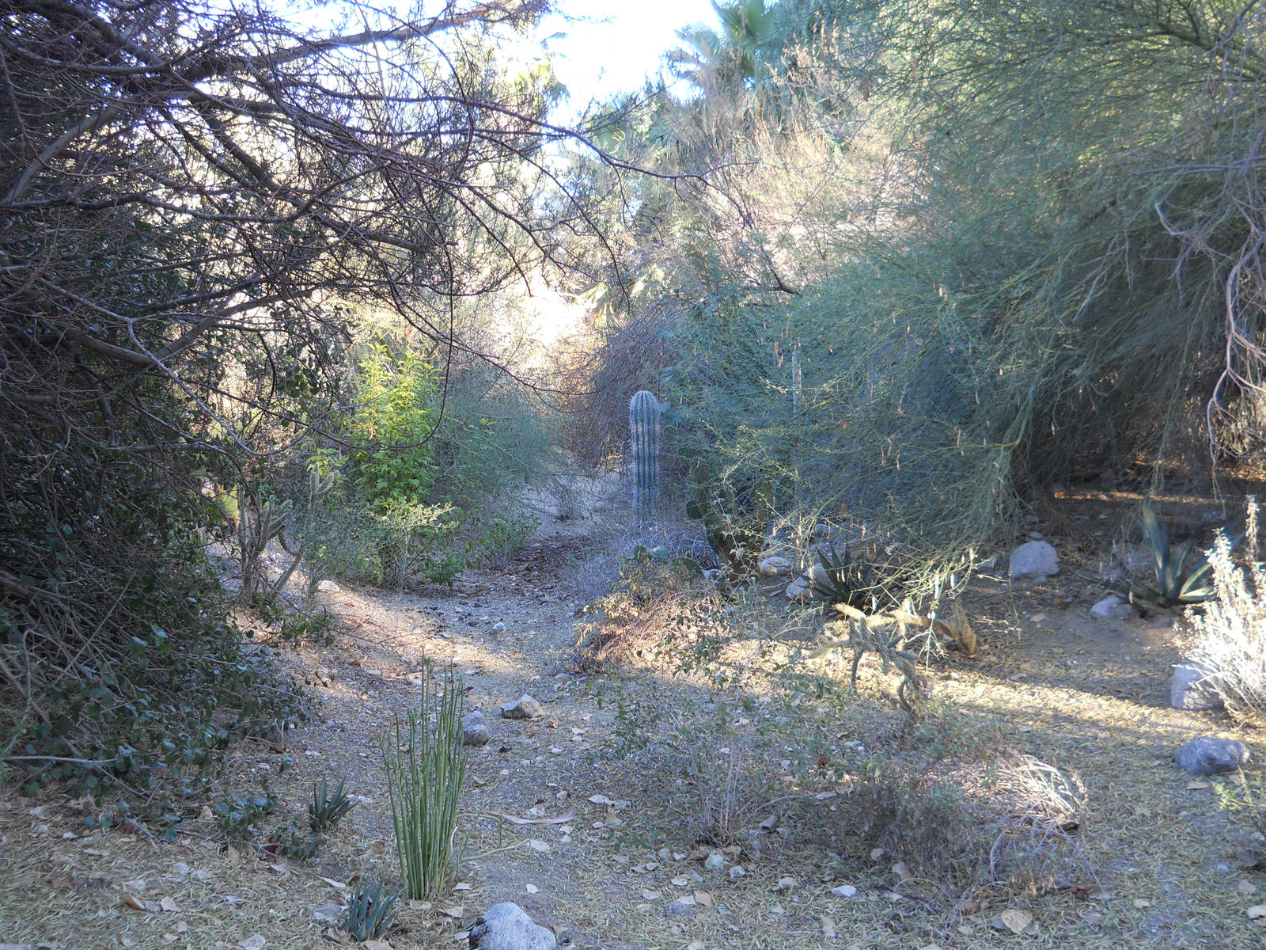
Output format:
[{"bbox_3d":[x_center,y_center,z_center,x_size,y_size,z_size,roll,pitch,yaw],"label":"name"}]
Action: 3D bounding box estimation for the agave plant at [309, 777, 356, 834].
[{"bbox_3d":[-1.122,1.237,5.056,0.170,0.177,0.153,0,2,-13],"label":"agave plant"}]

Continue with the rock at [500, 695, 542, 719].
[{"bbox_3d":[-0.579,1.202,7.040,0.226,0.109,0.169,0,2,-5],"label":"rock"}]

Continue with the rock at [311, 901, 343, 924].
[{"bbox_3d":[-0.934,1.334,4.128,0.094,0.047,0.080,0,2,-13],"label":"rock"}]

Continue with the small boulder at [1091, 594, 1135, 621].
[{"bbox_3d":[3.770,1.039,10.648,0.323,0.184,0.242,1,2,20],"label":"small boulder"}]

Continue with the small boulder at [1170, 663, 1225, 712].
[{"bbox_3d":[3.028,1.136,7.258,0.269,0.226,0.215,1,2,23],"label":"small boulder"}]

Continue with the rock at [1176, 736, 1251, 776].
[{"bbox_3d":[2.540,1.229,5.929,0.303,0.131,0.212,1,2,23],"label":"rock"}]

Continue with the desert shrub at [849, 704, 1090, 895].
[{"bbox_3d":[1.155,1.101,4.753,0.831,0.470,0.831,0,2,14],"label":"desert shrub"}]

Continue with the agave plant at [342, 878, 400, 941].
[{"bbox_3d":[-0.771,1.288,3.983,0.163,0.150,0.147,0,2,-11],"label":"agave plant"}]

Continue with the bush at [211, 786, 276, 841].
[{"bbox_3d":[-1.429,1.244,4.990,0.228,0.168,0.194,-1,2,-16],"label":"bush"}]

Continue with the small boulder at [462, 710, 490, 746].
[{"bbox_3d":[-0.736,1.188,6.350,0.145,0.140,0.160,0,2,-6],"label":"small boulder"}]

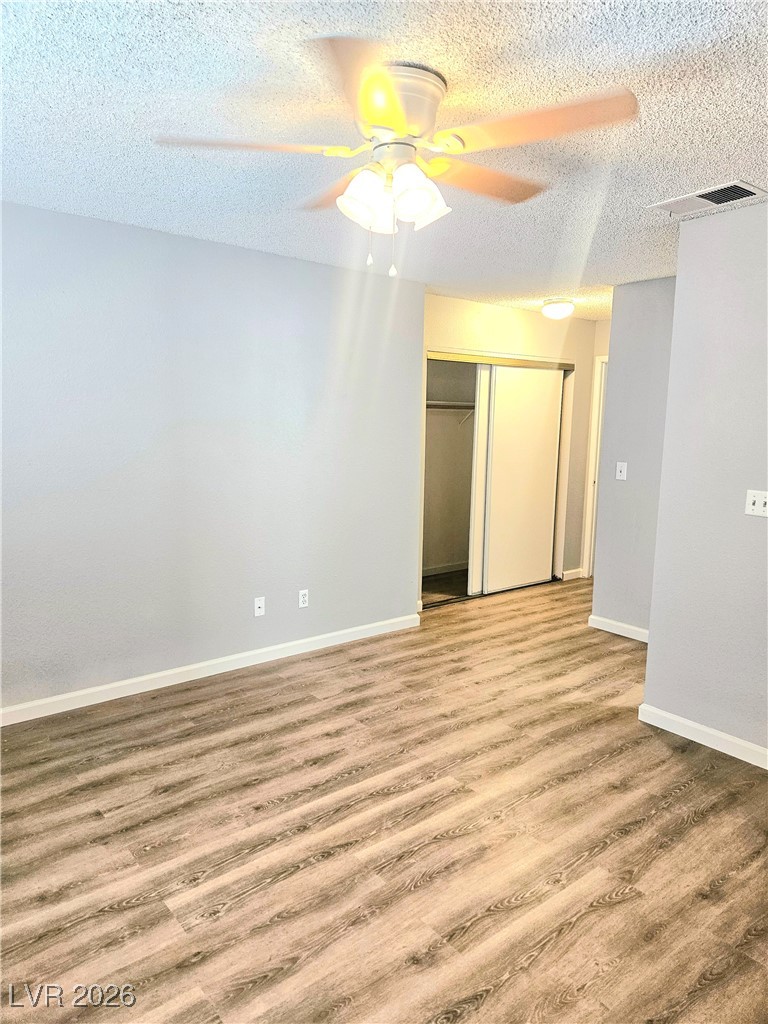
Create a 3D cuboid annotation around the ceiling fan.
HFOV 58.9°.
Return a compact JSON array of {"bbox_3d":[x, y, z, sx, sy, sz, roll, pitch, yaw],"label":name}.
[{"bbox_3d":[0.032,-1.008,1.958,1.250,0.390,1.250,-5,10,-39],"label":"ceiling fan"}]

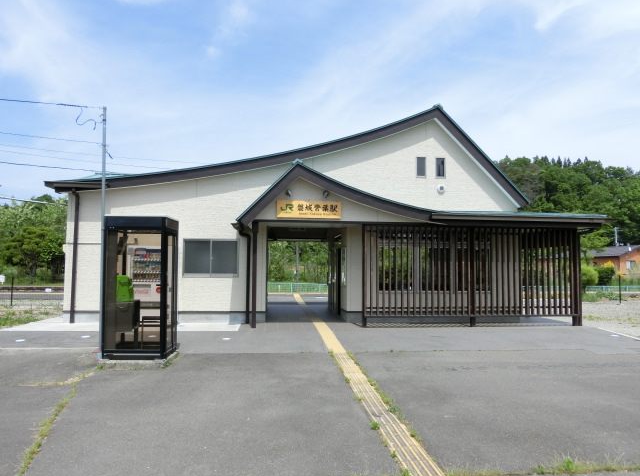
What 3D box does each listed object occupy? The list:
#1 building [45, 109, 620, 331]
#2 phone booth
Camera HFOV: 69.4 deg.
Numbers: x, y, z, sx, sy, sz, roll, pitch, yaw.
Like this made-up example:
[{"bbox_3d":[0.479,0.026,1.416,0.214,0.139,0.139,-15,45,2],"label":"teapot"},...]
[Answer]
[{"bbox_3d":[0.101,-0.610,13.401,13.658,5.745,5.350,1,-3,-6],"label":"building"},{"bbox_3d":[-2.858,0.780,7.470,0.907,2.155,0.891,0,-2,-5],"label":"phone booth"}]

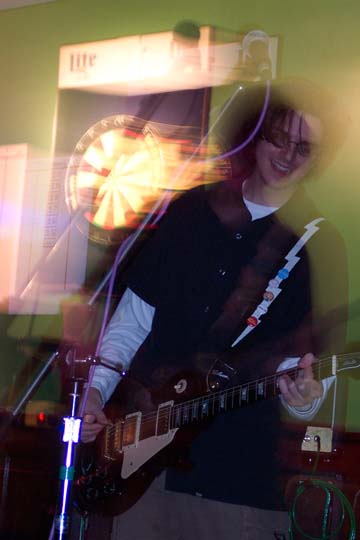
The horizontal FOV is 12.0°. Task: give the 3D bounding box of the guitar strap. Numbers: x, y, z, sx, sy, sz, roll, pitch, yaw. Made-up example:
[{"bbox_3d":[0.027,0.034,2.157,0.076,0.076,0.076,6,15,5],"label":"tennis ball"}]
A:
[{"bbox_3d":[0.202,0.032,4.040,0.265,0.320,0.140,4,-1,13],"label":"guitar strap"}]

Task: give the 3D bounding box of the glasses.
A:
[{"bbox_3d":[0.251,-0.311,4.126,0.136,0.042,0.135,22,6,-12],"label":"glasses"}]

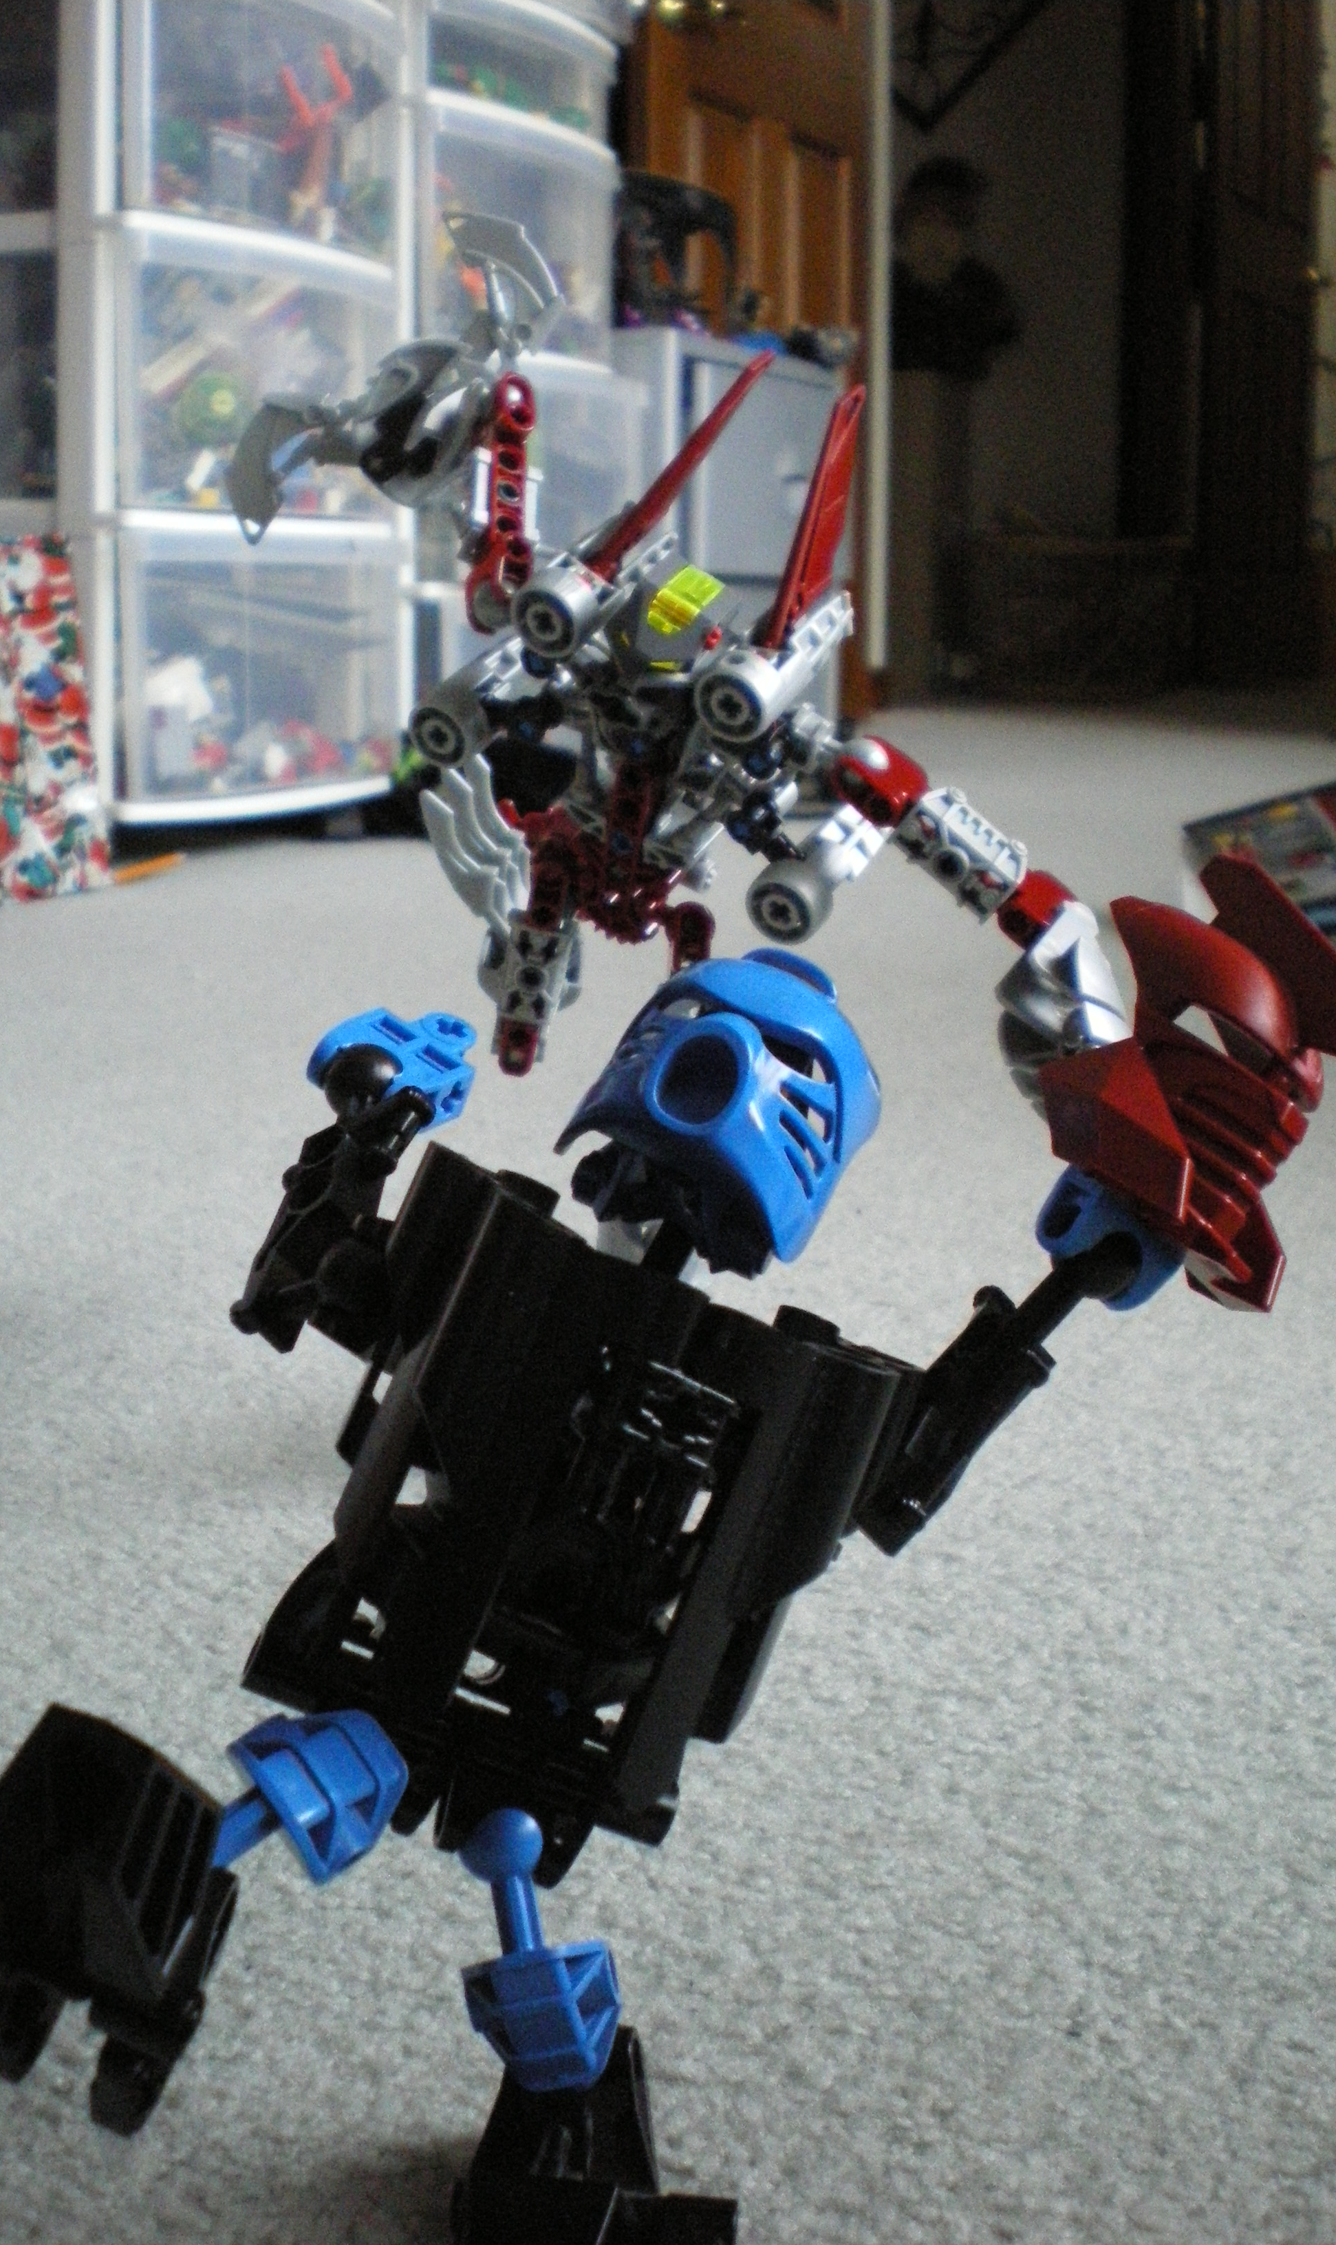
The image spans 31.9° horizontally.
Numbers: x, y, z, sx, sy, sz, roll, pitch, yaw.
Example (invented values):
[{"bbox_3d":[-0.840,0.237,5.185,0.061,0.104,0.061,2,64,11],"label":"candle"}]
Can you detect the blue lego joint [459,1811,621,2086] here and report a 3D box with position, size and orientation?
[{"bbox_3d":[-0.017,0.102,0.288,0.017,0.036,0.015,-11,-7,-18],"label":"blue lego joint"}]

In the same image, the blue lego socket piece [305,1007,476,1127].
[{"bbox_3d":[-0.035,-0.006,0.301,0.017,0.009,0.025,35,41,27],"label":"blue lego socket piece"}]

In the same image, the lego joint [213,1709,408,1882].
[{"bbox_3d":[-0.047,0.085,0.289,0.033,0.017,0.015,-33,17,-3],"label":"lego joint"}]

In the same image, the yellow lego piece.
[{"bbox_3d":[0.004,-0.116,0.520,0.010,0.009,0.017,21,60,25],"label":"yellow lego piece"}]

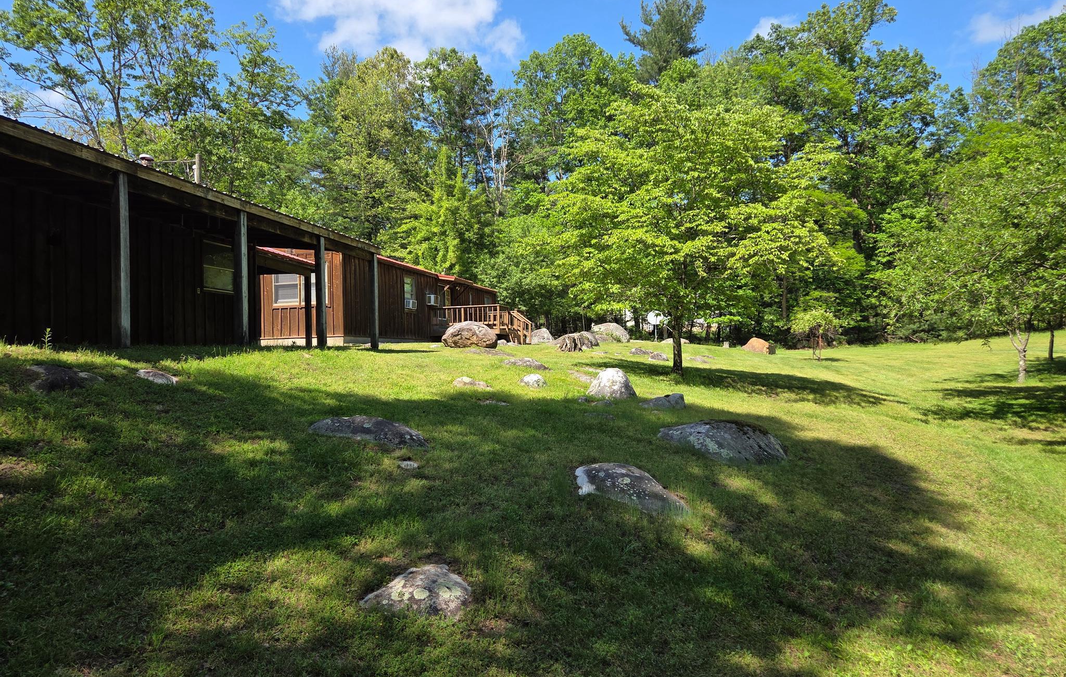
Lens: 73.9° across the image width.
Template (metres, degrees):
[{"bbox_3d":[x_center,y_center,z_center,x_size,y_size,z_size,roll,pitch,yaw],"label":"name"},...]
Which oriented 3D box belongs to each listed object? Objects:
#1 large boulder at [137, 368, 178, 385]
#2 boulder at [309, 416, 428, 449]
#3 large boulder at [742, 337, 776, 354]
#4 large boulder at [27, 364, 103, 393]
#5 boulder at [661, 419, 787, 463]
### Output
[{"bbox_3d":[-3.765,0.384,7.100,0.372,0.159,0.279,-1,0,-28],"label":"large boulder"},{"bbox_3d":[-1.579,0.901,6.800,1.160,0.300,0.673,-2,-1,5],"label":"boulder"},{"bbox_3d":[9.240,0.307,29.000,1.372,0.716,1.029,-1,0,18],"label":"large boulder"},{"bbox_3d":[-4.233,0.369,6.400,0.569,0.263,0.427,-1,0,-34],"label":"large boulder"},{"bbox_3d":[2.082,1.137,7.800,1.396,0.446,0.908,-1,0,15],"label":"boulder"}]

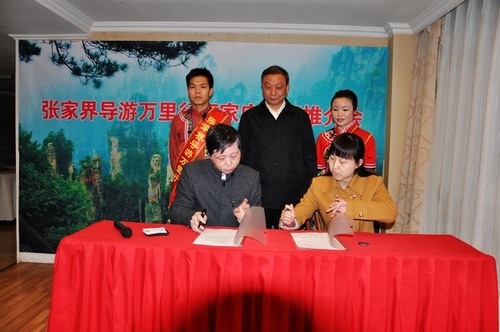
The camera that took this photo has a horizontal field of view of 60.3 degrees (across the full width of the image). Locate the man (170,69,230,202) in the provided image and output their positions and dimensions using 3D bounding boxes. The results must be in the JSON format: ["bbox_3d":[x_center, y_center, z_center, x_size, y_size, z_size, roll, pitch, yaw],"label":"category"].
[{"bbox_3d":[-0.328,0.201,2.891,0.450,1.700,0.280,2,3,-1],"label":"man"}]

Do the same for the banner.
[{"bbox_3d":[-0.481,-0.116,3.997,3.420,1.995,0.030,2,3,2],"label":"banner"}]

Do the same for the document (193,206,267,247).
[{"bbox_3d":[-0.080,0.282,2.033,0.335,0.125,0.320,2,3,2],"label":"document"}]

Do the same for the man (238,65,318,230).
[{"bbox_3d":[0.176,0.210,2.830,0.510,1.720,0.300,2,3,4],"label":"man"}]

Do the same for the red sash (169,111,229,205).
[{"bbox_3d":[-0.338,-0.032,2.849,0.410,0.690,0.220,2,3,-1],"label":"red sash"}]

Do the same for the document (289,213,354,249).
[{"bbox_3d":[0.345,0.309,2.006,0.275,0.100,0.320,2,3,2],"label":"document"}]

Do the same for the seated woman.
[{"bbox_3d":[0.470,0.471,2.330,0.580,1.270,0.660,2,3,12],"label":"seated woman"}]

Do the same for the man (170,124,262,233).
[{"bbox_3d":[-0.193,0.439,2.357,0.530,1.290,0.680,2,3,-1],"label":"man"}]

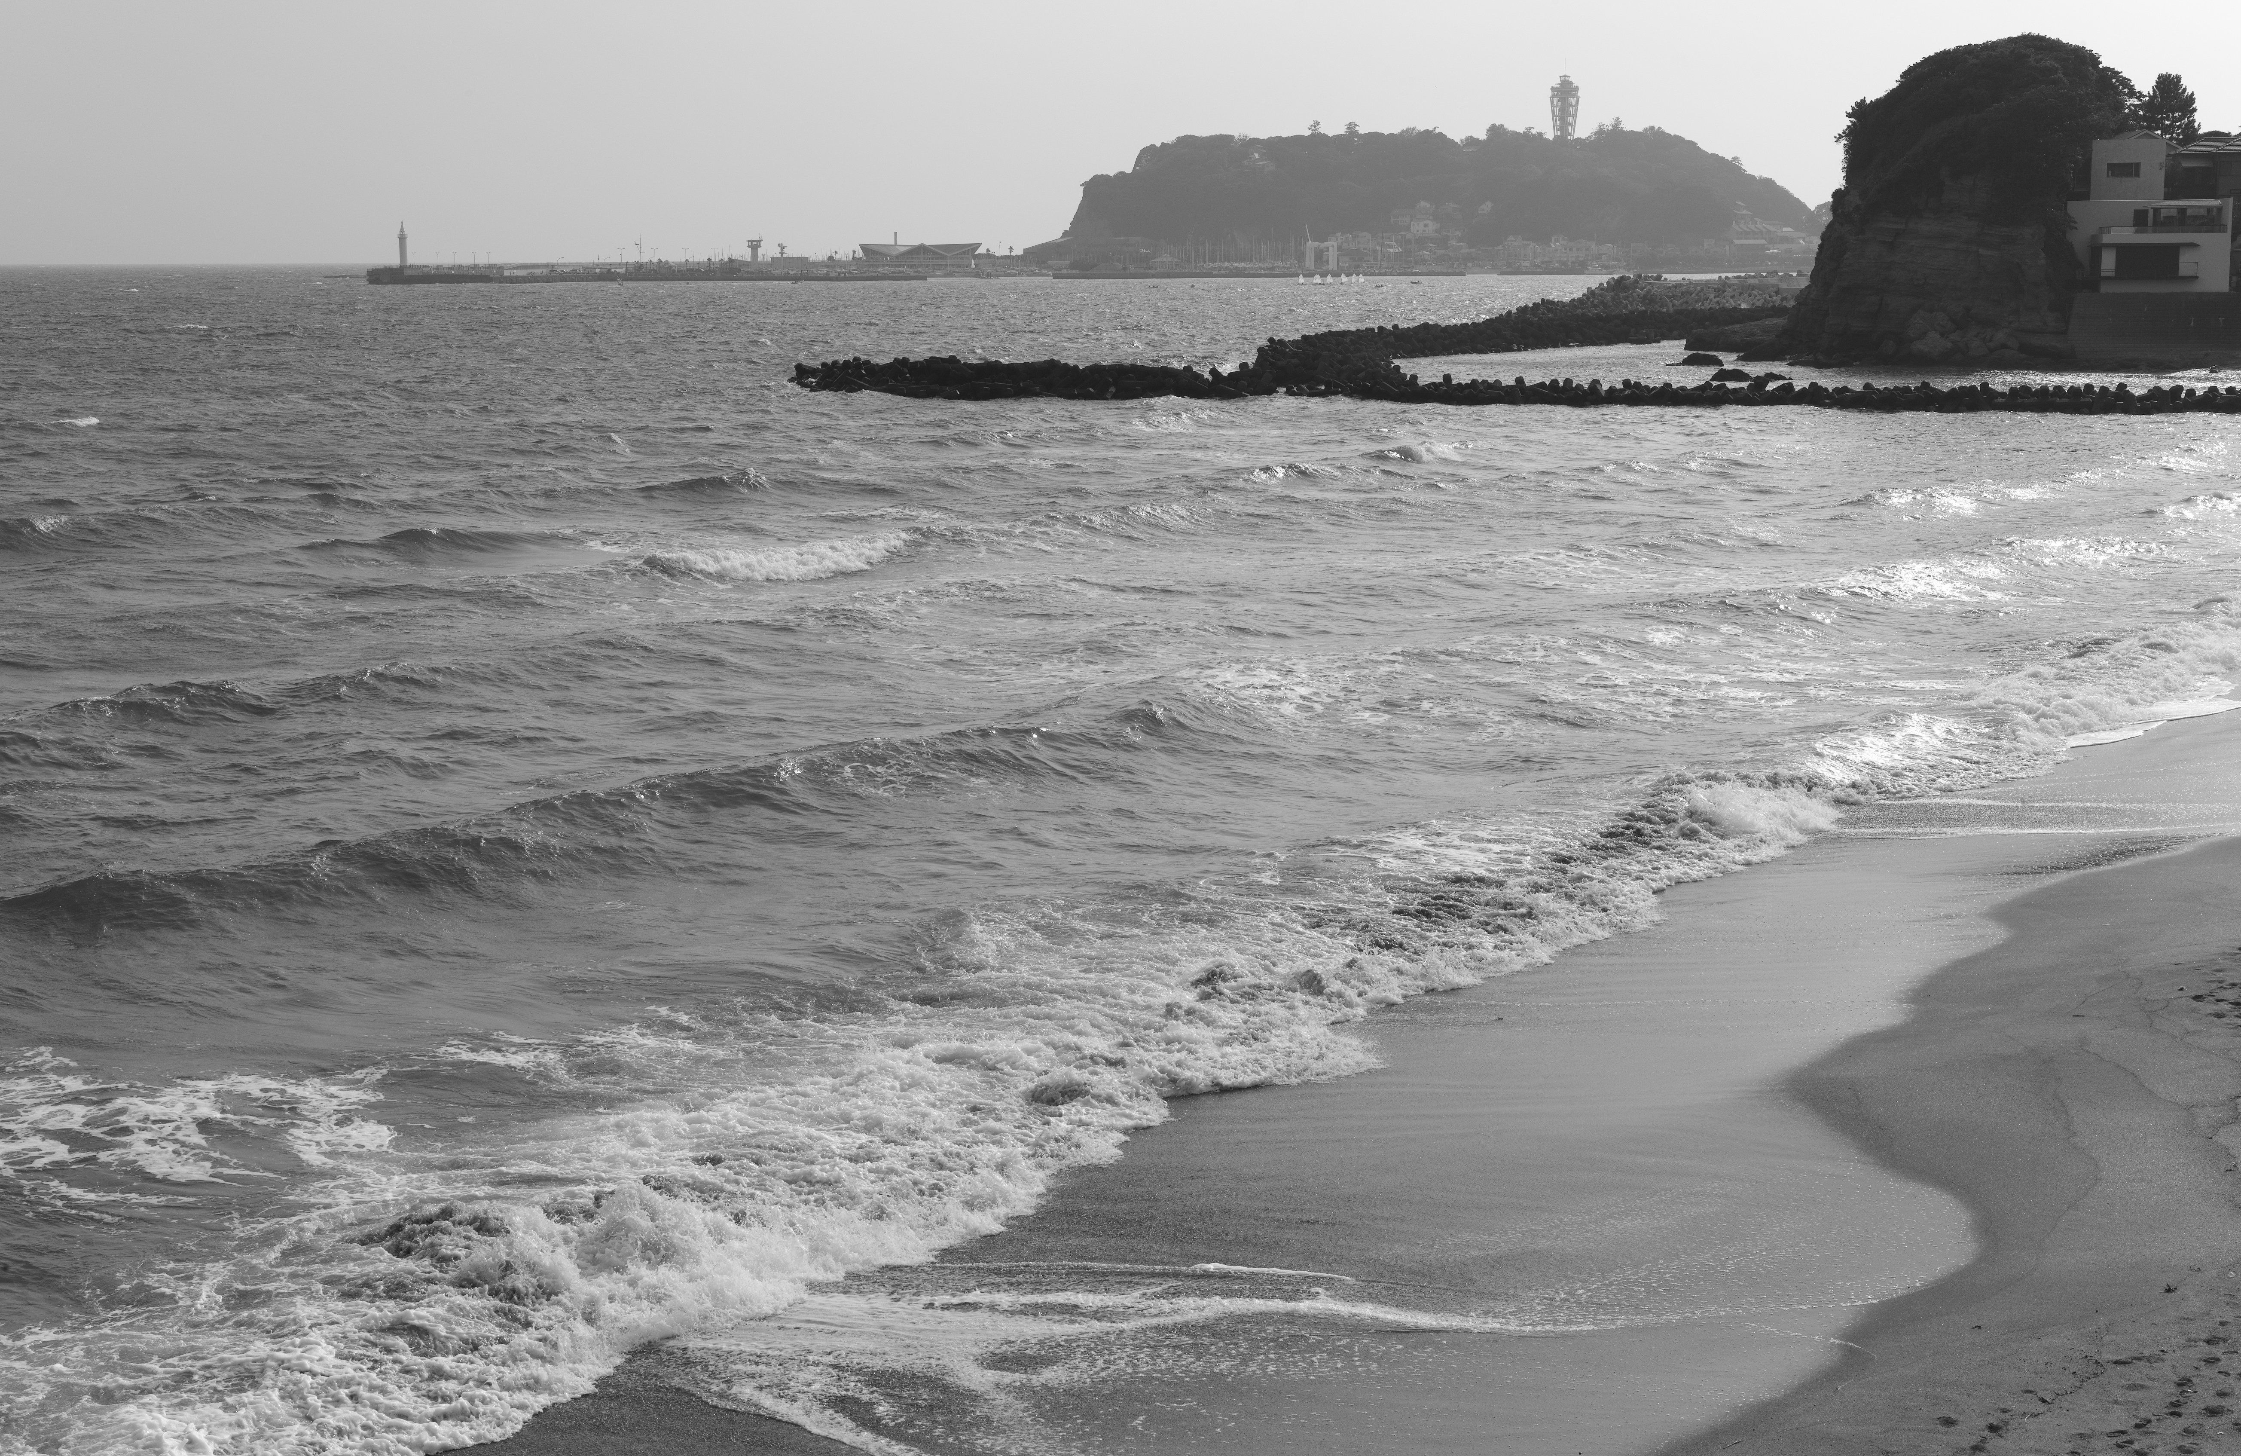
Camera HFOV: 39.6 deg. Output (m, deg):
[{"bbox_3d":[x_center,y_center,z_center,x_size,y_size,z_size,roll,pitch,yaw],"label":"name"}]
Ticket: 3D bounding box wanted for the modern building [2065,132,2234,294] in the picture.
[{"bbox_3d":[75.170,-37.610,228.870,11.400,11.300,10.000,1,9,10],"label":"modern building"}]

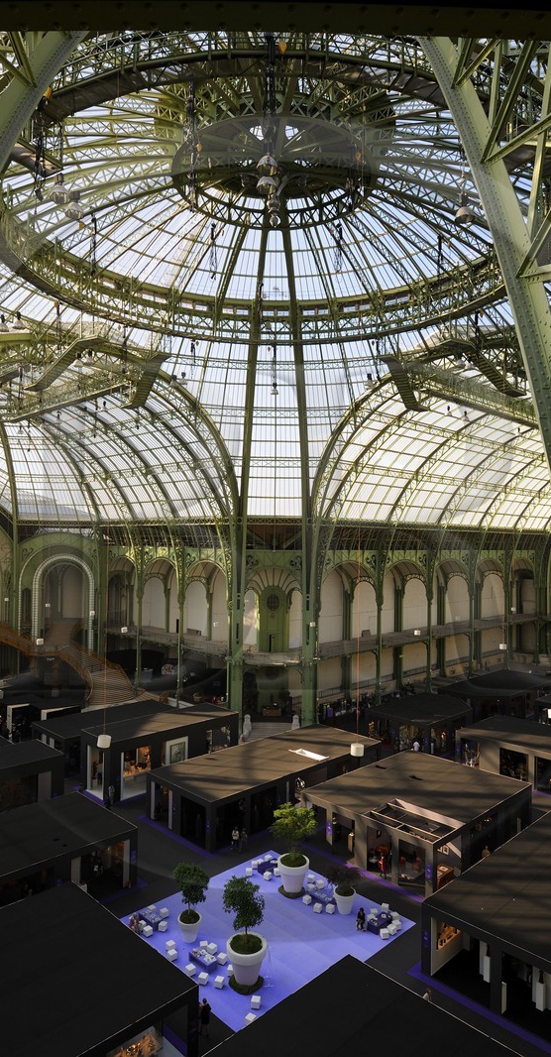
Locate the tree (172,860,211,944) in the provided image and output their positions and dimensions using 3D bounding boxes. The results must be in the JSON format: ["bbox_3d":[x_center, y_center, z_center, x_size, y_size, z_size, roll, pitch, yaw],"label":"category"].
[{"bbox_3d":[-5.229,23.131,38.266,2.300,4.550,2.300,1,-2,-7],"label":"tree"}]

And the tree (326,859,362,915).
[{"bbox_3d":[4.617,24.106,41.397,2.350,3.100,2.350,0,-2,7],"label":"tree"}]

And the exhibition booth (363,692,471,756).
[{"bbox_3d":[20.207,25.379,80.929,16.000,3.970,9.120,3,-3,-45],"label":"exhibition booth"}]

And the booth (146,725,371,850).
[{"bbox_3d":[-0.139,24.335,60.487,23.180,3.970,9.020,3,-3,-45],"label":"booth"}]

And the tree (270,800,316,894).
[{"bbox_3d":[1.330,22.740,44.108,3.250,5.950,3.250,1,-2,2],"label":"tree"}]

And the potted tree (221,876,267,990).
[{"bbox_3d":[-1.775,22.516,34.638,2.500,5.600,2.500,1,-2,-2],"label":"potted tree"}]

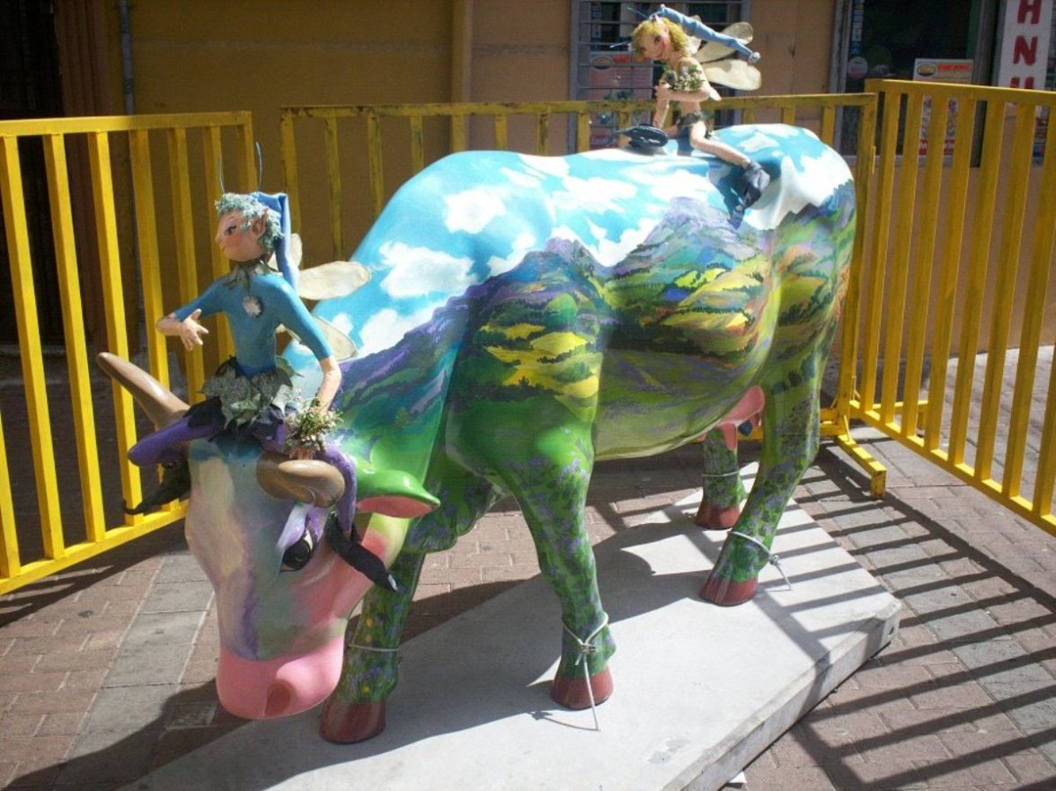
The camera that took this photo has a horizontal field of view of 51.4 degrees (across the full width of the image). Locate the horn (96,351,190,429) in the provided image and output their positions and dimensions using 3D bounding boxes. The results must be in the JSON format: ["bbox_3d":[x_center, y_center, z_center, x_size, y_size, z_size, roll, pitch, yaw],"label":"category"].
[{"bbox_3d":[-0.669,-0.010,1.916,0.240,0.070,0.070,34,30,18],"label":"horn"}]

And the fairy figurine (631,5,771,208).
[{"bbox_3d":[0.388,-0.666,2.530,0.290,0.425,0.260,-8,19,-24],"label":"fairy figurine"}]

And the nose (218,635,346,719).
[{"bbox_3d":[-0.452,0.516,2.010,0.190,0.125,0.190,15,23,40],"label":"nose"}]

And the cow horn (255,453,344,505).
[{"bbox_3d":[-0.344,0.129,1.635,0.075,0.070,0.220,-11,9,-32],"label":"cow horn"}]

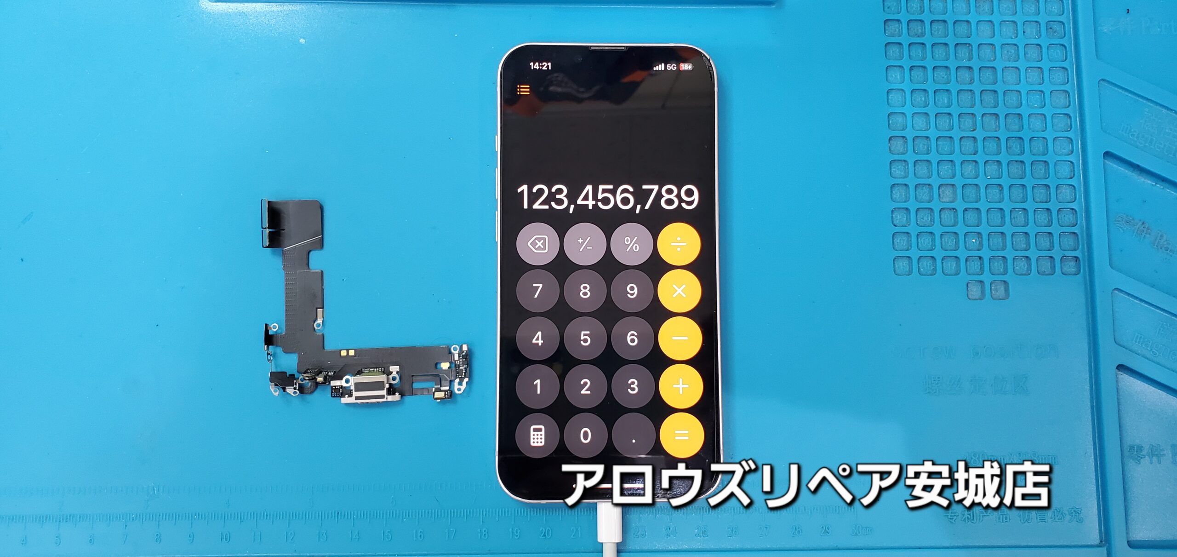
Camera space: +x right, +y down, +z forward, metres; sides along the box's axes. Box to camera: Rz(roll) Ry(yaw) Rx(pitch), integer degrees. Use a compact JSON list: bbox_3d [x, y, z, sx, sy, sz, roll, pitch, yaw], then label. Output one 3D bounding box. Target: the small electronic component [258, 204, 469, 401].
[{"bbox_3d":[-0.071,0.007,0.250,0.066,0.006,0.065,-1,84,-2],"label":"small electronic component"}]

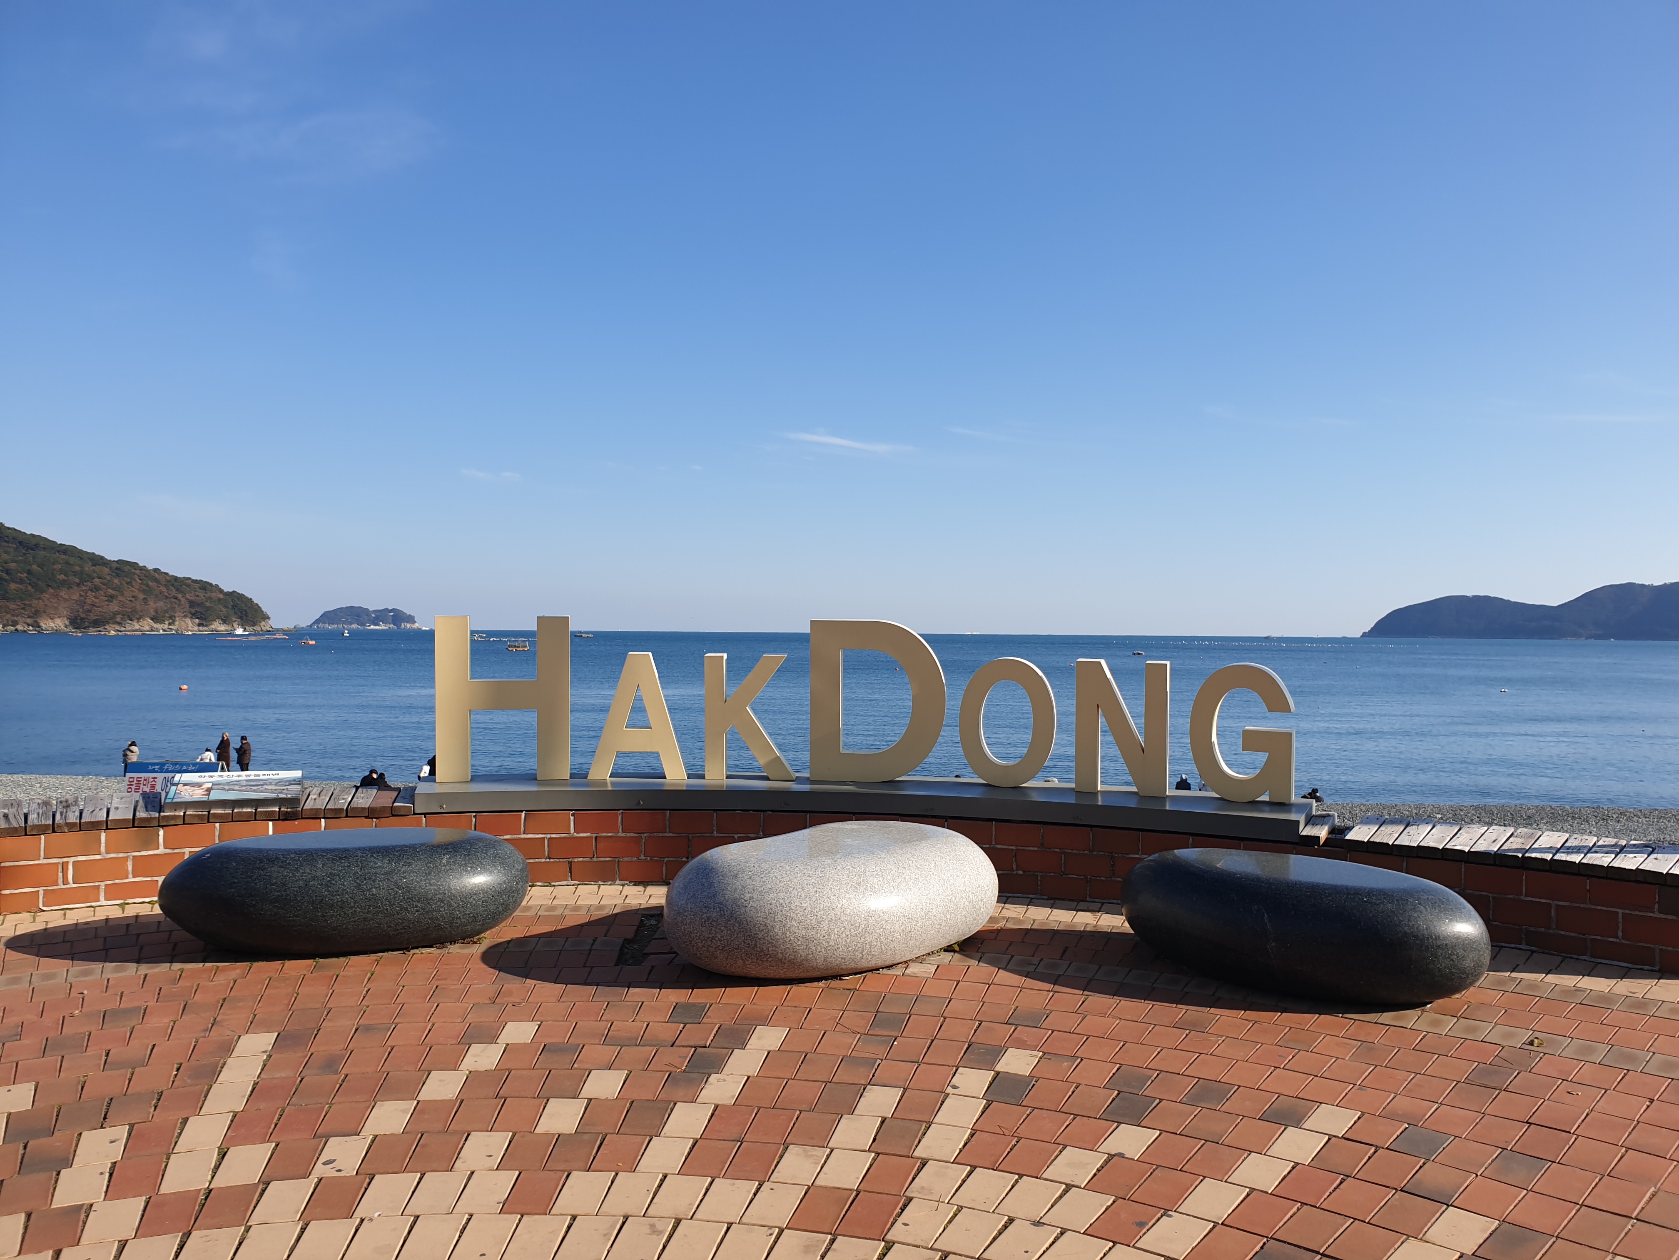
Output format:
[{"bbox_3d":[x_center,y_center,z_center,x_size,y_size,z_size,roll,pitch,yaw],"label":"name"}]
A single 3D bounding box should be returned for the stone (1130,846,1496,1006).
[{"bbox_3d":[1.767,1.117,4.923,0.866,0.442,1.426,0,0,-42],"label":"stone"}]

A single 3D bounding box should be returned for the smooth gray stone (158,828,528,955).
[{"bbox_3d":[-2.072,1.084,5.350,1.473,0.468,0.926,0,0,-4],"label":"smooth gray stone"}]

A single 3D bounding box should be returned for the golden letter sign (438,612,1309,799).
[{"bbox_3d":[0.058,0.388,6.754,4.500,0.893,0.580,0,0,9],"label":"golden letter sign"}]

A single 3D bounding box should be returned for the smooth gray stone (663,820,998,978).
[{"bbox_3d":[-0.002,1.085,5.278,1.579,0.489,0.946,1,0,-44],"label":"smooth gray stone"}]

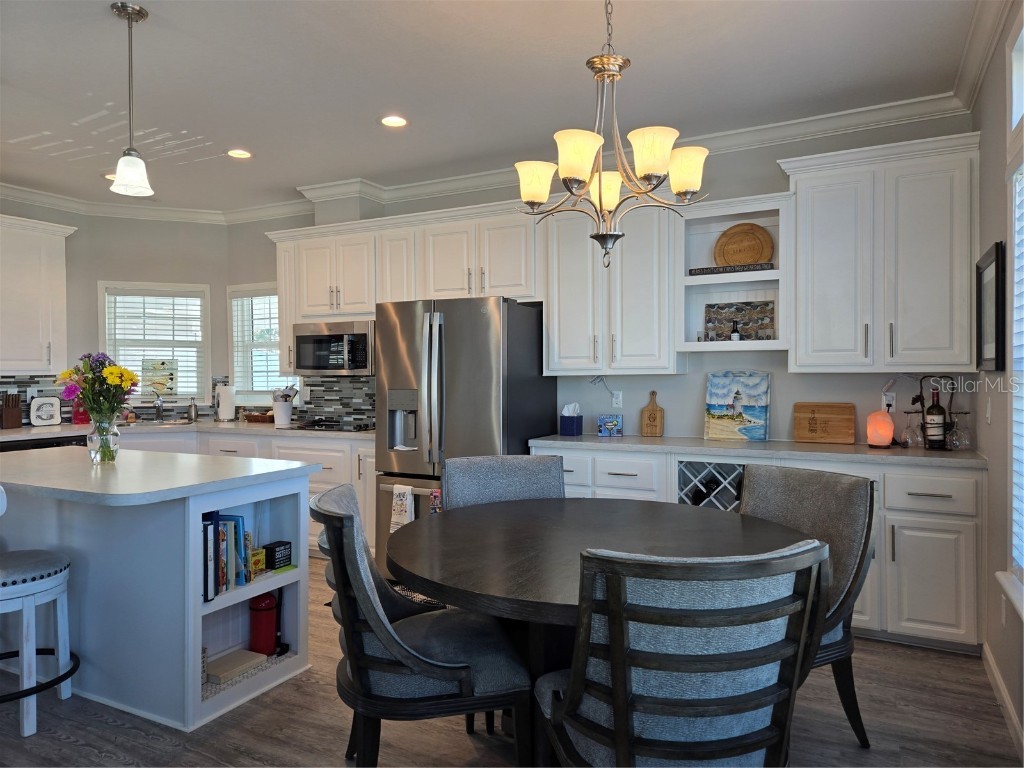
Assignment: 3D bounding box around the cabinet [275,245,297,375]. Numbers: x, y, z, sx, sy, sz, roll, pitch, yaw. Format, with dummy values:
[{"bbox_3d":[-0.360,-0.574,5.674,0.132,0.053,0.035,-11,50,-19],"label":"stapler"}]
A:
[{"bbox_3d":[-1.700,-0.595,5.486,0.202,1.056,0.313,0,1,29],"label":"cabinet"}]

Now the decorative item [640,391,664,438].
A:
[{"bbox_3d":[0.889,0.193,4.306,0.146,0.290,0.025,0,-5,28],"label":"decorative item"}]

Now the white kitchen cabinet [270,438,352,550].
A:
[{"bbox_3d":[-1.305,0.815,5.145,0.790,0.860,0.625,0,0,28],"label":"white kitchen cabinet"}]

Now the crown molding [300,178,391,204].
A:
[{"bbox_3d":[-1.284,-1.446,5.255,0.580,0.100,0.425,0,0,28],"label":"crown molding"}]

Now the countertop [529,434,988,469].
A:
[{"bbox_3d":[1.252,0.359,3.837,2.303,0.040,0.585,0,0,28],"label":"countertop"}]

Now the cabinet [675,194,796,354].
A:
[{"bbox_3d":[1.273,-0.598,3.870,0.597,0.829,0.323,0,1,29],"label":"cabinet"}]

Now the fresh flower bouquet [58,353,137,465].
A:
[{"bbox_3d":[-2.002,0.117,3.298,0.384,0.535,0.364,-1,1,-30],"label":"fresh flower bouquet"}]

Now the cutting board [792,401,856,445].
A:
[{"bbox_3d":[1.764,0.221,3.840,0.317,0.231,0.025,0,-7,28],"label":"cutting board"}]

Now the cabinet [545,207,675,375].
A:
[{"bbox_3d":[0.653,-0.574,4.299,0.856,1.032,0.320,0,0,28],"label":"cabinet"}]

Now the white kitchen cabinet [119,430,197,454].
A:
[{"bbox_3d":[-2.844,0.816,5.643,0.606,0.883,0.606,-1,1,-16],"label":"white kitchen cabinet"}]

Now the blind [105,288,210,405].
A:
[{"bbox_3d":[-3.051,-0.338,5.816,0.778,0.954,0.061,-1,1,-21],"label":"blind"}]

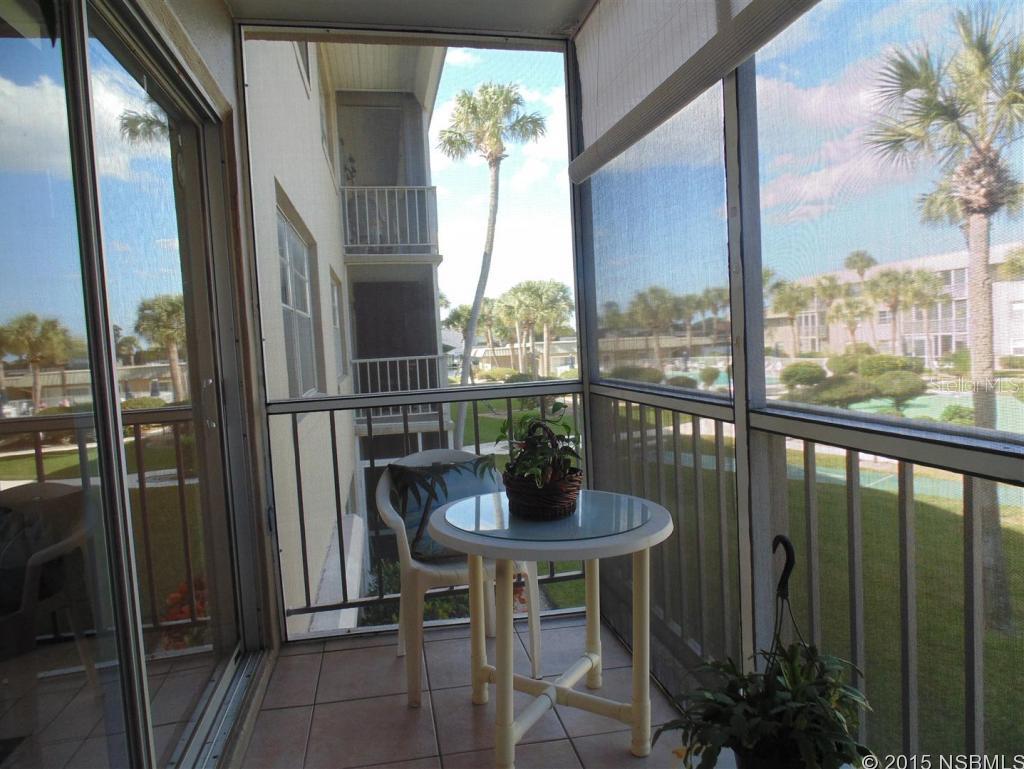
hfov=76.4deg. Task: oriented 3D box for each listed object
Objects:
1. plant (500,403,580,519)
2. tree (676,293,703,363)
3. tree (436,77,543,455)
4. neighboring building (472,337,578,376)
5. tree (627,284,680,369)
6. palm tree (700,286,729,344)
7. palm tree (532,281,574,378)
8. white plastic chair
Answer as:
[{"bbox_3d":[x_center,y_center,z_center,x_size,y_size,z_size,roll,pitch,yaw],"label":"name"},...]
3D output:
[{"bbox_3d":[0.084,0.223,2.025,0.270,0.355,0.270,-3,4,-11],"label":"plant"},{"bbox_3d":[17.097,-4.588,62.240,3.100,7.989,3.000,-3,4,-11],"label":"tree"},{"bbox_3d":[-0.634,-3.649,21.882,3.700,12.685,3.500,-3,4,-11],"label":"tree"},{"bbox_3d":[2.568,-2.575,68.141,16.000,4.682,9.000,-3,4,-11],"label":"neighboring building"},{"bbox_3d":[11.060,-3.555,50.240,3.800,7.964,3.700,-3,4,-11],"label":"tree"},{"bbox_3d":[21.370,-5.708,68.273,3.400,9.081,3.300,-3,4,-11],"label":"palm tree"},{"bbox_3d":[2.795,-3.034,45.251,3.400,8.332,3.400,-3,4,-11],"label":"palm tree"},{"bbox_3d":[-0.235,0.682,2.513,0.545,0.810,0.540,-4,4,-21],"label":"white plastic chair"}]

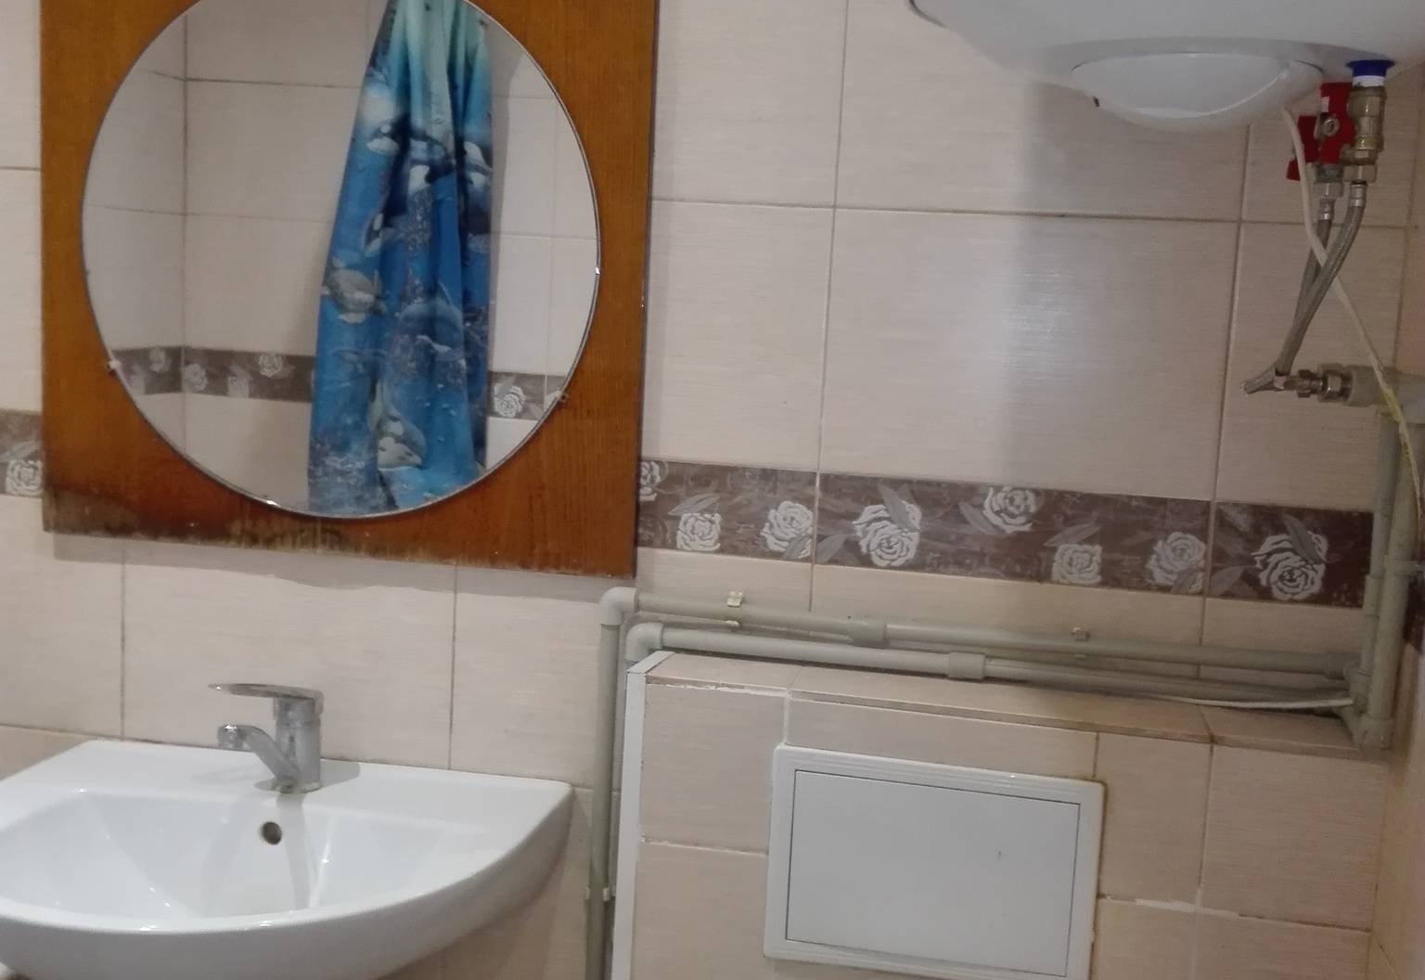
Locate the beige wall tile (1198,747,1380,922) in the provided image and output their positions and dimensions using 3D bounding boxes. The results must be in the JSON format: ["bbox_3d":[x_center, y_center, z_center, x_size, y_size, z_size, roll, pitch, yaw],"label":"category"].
[{"bbox_3d":[0.535,0.318,1.369,0.152,0.156,0.010,4,7,10],"label":"beige wall tile"}]

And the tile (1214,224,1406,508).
[{"bbox_3d":[0.593,-0.121,1.474,0.153,0.276,0.009,4,7,10],"label":"tile"}]

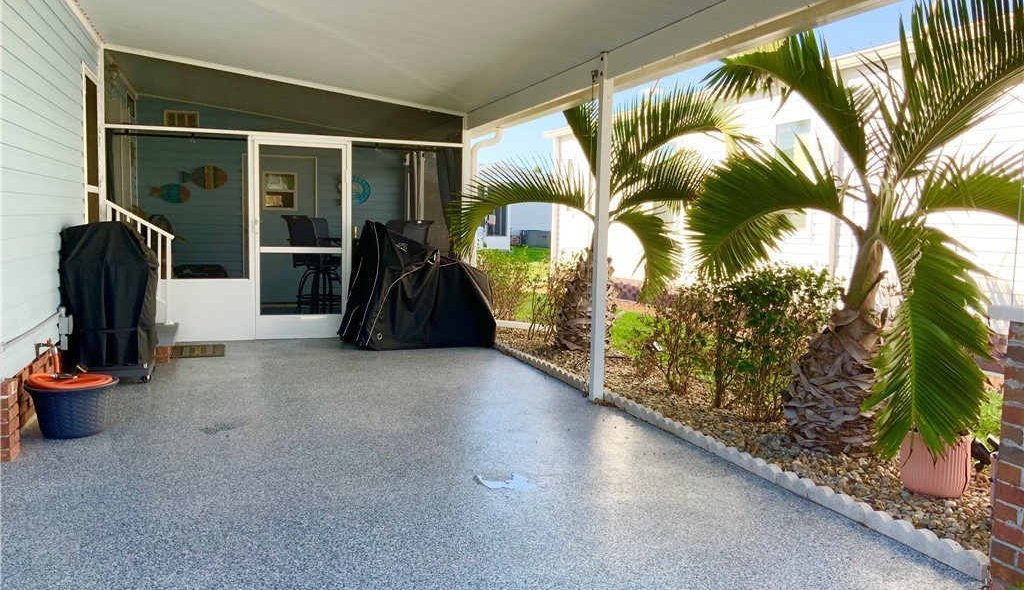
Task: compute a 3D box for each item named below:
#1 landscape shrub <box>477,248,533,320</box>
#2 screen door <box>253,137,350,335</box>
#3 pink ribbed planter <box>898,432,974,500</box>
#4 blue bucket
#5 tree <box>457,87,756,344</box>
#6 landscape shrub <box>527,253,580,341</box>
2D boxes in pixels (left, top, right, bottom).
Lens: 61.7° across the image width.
[{"bbox_3d":[-0.107,-0.121,10.750,0.720,0.930,0.700,0,5,-18],"label":"landscape shrub"},{"bbox_3d":[-2.216,-0.572,9.003,0.950,2.070,0.060,0,5,-18],"label":"screen door"},{"bbox_3d":[1.945,0.780,3.956,0.300,0.250,0.300,1,5,0],"label":"pink ribbed planter"},{"bbox_3d":[-2.540,0.652,4.974,0.490,0.290,0.490,0,5,-18],"label":"blue bucket"},{"bbox_3d":[0.770,-0.885,8.774,2.950,2.800,2.600,0,5,-18],"label":"tree"},{"bbox_3d":[0.445,0.001,9.200,0.580,0.950,0.580,0,5,-18],"label":"landscape shrub"}]

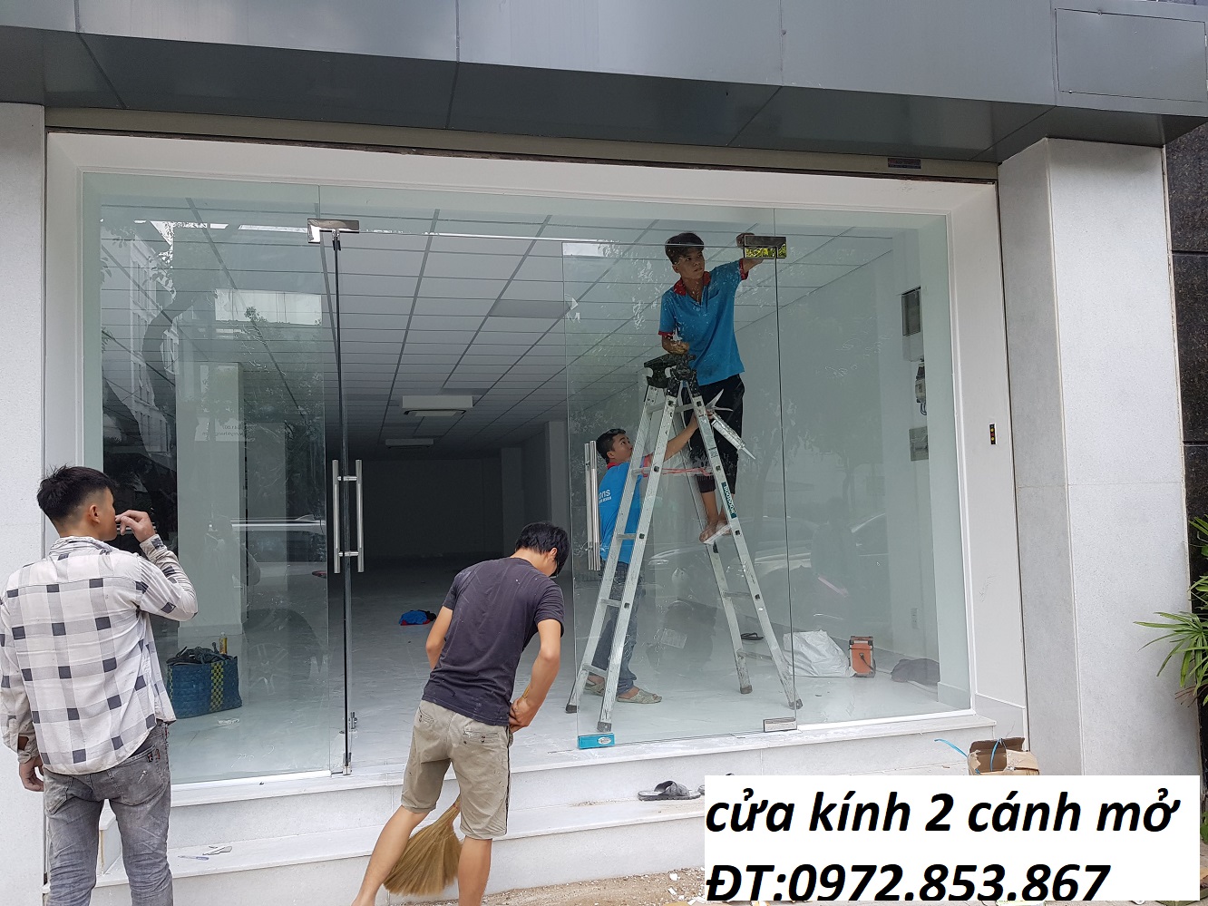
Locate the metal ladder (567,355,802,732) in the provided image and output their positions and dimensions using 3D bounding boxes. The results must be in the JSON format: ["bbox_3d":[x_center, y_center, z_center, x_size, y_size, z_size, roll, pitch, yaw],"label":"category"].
[{"bbox_3d":[0.380,0.407,4.721,1.082,1.821,0.481,-1,-3,-21],"label":"metal ladder"}]

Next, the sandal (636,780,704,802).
[{"bbox_3d":[0.280,1.422,3.840,0.268,0.070,0.098,-2,-3,-2],"label":"sandal"}]

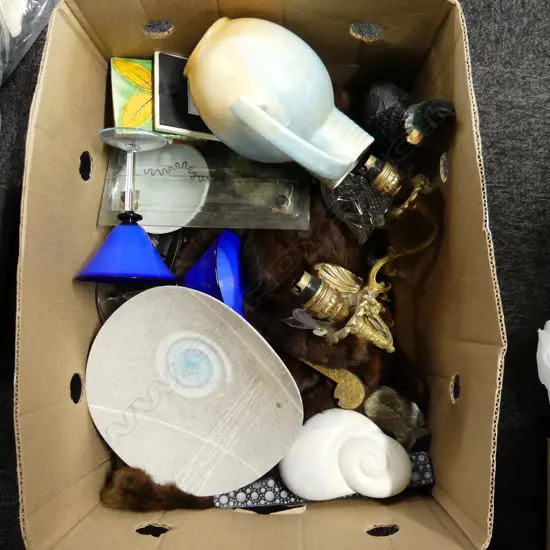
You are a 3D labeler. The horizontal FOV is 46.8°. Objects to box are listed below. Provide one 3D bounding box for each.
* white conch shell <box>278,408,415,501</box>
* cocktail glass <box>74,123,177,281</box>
[{"bbox_3d":[0.073,0.186,0.655,0.136,0.085,0.093,0,80,0],"label":"white conch shell"},{"bbox_3d":[-0.153,-0.070,0.670,0.104,0.104,0.151,1,84,0],"label":"cocktail glass"}]

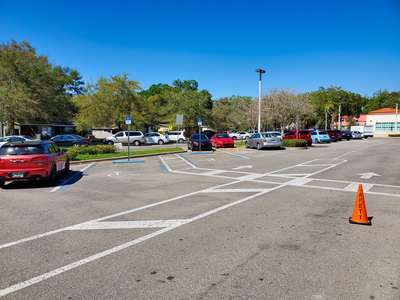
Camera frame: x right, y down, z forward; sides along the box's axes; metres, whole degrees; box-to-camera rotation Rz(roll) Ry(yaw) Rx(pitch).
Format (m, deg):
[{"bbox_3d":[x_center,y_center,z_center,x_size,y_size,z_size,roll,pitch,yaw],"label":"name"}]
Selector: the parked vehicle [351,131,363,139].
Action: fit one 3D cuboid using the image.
[{"bbox_3d":[33.000,-3.136,65.431,1.850,1.600,4.600,0,4,-8],"label":"parked vehicle"}]

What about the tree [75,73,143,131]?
[{"bbox_3d":[-13.900,-5.792,44.739,9.400,9.600,8.800,0,3,0],"label":"tree"}]

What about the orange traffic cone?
[{"bbox_3d":[2.940,0.976,5.490,0.370,0.720,0.370,1,4,18],"label":"orange traffic cone"}]

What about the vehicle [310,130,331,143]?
[{"bbox_3d":[15.800,-1.663,40.975,1.820,1.650,4.300,0,4,-8],"label":"vehicle"}]

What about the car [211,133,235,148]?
[{"bbox_3d":[2.200,-0.964,31.199,1.820,1.450,4.500,-1,4,-10],"label":"car"}]

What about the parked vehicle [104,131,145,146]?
[{"bbox_3d":[-9.250,-1.396,36.781,4.950,1.750,1.950,-1,3,-9],"label":"parked vehicle"}]

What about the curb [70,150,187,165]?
[{"bbox_3d":[-3.900,0.363,20.160,0.200,0.150,10.900,2,4,30],"label":"curb"}]

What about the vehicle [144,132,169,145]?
[{"bbox_3d":[-6.300,-1.366,38.586,4.600,1.480,1.800,-1,3,-9],"label":"vehicle"}]

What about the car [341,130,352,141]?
[{"bbox_3d":[26.900,-2.647,57.446,1.880,1.600,4.700,0,4,-8],"label":"car"}]

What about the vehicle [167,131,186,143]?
[{"bbox_3d":[-4.200,-1.772,42.970,4.650,1.780,1.870,-1,3,-9],"label":"vehicle"}]

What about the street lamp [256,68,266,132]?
[{"bbox_3d":[7.200,-4.990,35.270,1.200,9.100,0.700,0,3,0],"label":"street lamp"}]

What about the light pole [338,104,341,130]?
[{"bbox_3d":[31.500,-6.331,67.746,0.450,8.000,0.450,0,3,0],"label":"light pole"}]

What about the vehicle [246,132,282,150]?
[{"bbox_3d":[6.100,-0.815,29.202,1.800,1.470,4.650,-1,3,-10],"label":"vehicle"}]

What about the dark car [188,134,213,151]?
[{"bbox_3d":[-0.050,-0.779,28.005,1.820,1.470,4.500,0,4,-6],"label":"dark car"}]

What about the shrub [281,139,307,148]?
[{"bbox_3d":[9.400,-0.672,30.516,2.400,0.750,1.200,-2,4,-30],"label":"shrub"}]

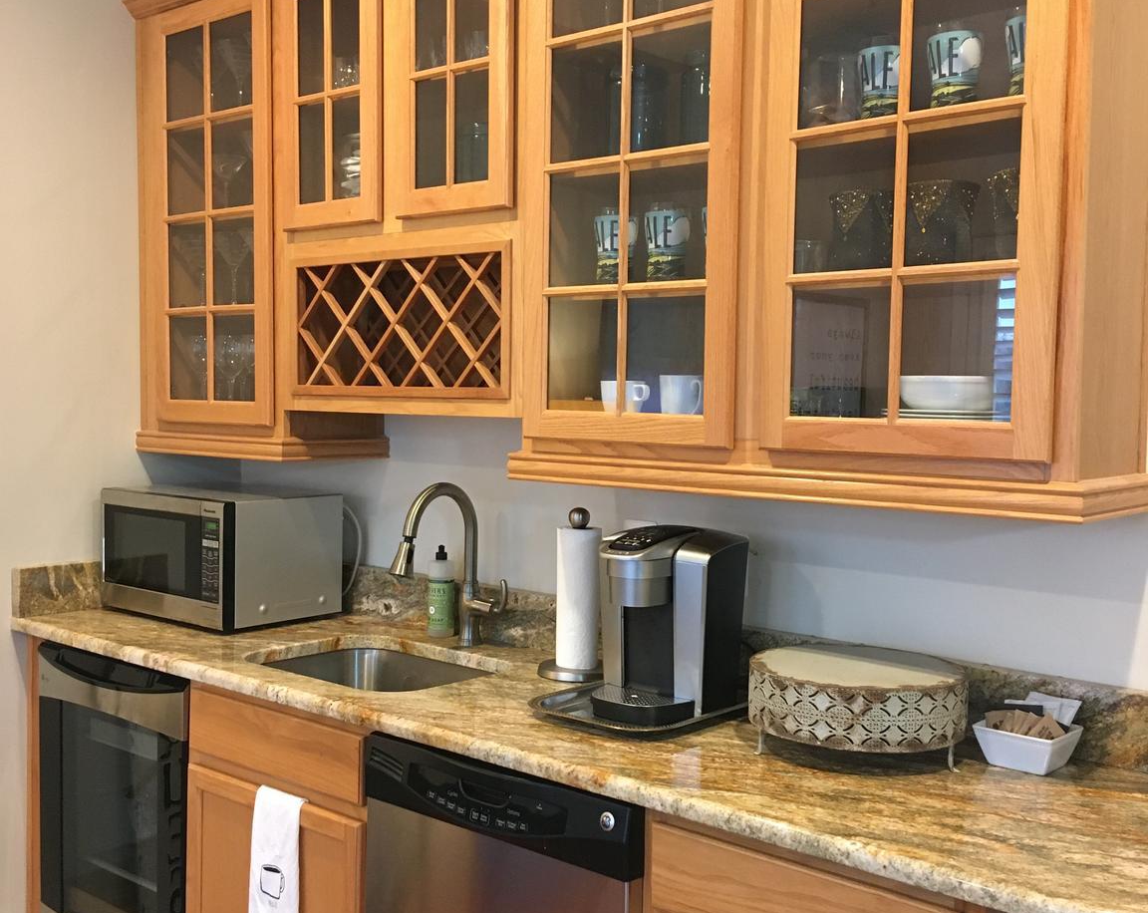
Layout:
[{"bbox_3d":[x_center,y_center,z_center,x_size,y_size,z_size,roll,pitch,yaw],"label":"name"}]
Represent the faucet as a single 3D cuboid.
[{"bbox_3d":[-0.267,0.244,2.768,0.142,0.373,0.270,3,4,40],"label":"faucet"}]

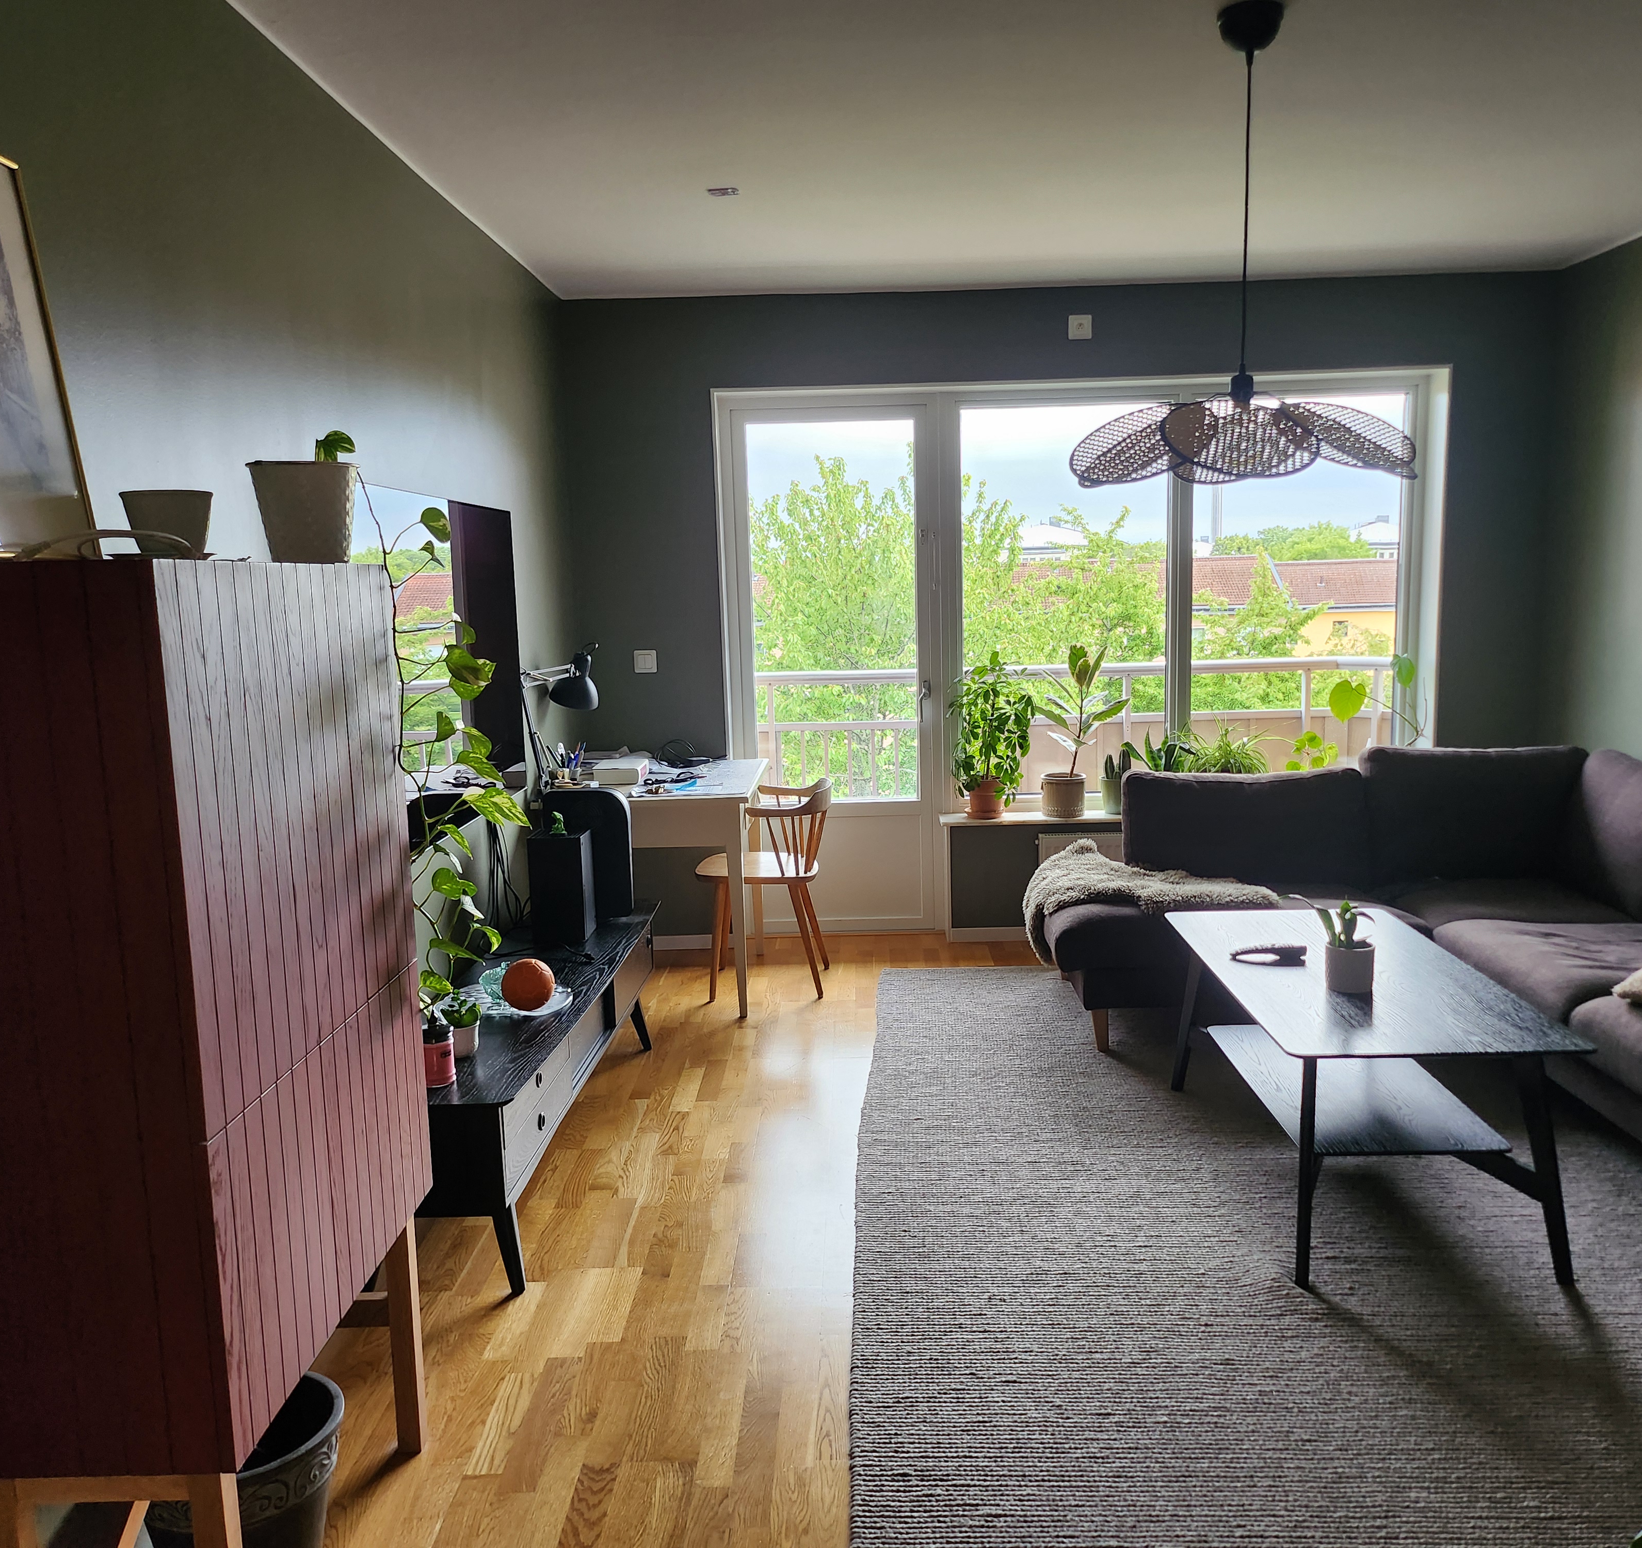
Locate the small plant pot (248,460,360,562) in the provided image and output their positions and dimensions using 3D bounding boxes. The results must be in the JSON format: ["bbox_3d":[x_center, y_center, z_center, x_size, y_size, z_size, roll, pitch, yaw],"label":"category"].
[{"bbox_3d":[-0.777,-0.393,2.168,0.160,0.149,0.160,-1,8,0],"label":"small plant pot"}]

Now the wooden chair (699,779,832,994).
[{"bbox_3d":[-0.190,0.384,4.986,0.477,0.724,0.520,-1,8,3],"label":"wooden chair"}]

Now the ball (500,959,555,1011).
[{"bbox_3d":[-0.695,0.500,3.399,0.128,0.128,0.128,-1,8,0],"label":"ball"}]

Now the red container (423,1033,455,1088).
[{"bbox_3d":[-0.826,0.595,3.029,0.097,0.108,0.097,5,10,38],"label":"red container"}]

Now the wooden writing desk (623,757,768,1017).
[{"bbox_3d":[-0.547,0.382,5.027,0.688,0.734,0.919,-1,8,3],"label":"wooden writing desk"}]

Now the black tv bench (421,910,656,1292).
[{"bbox_3d":[-0.748,0.733,3.738,0.380,0.403,1.757,-1,8,3],"label":"black tv bench"}]

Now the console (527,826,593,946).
[{"bbox_3d":[-0.747,0.322,4.145,0.151,0.301,0.151,-1,8,3],"label":"console"}]

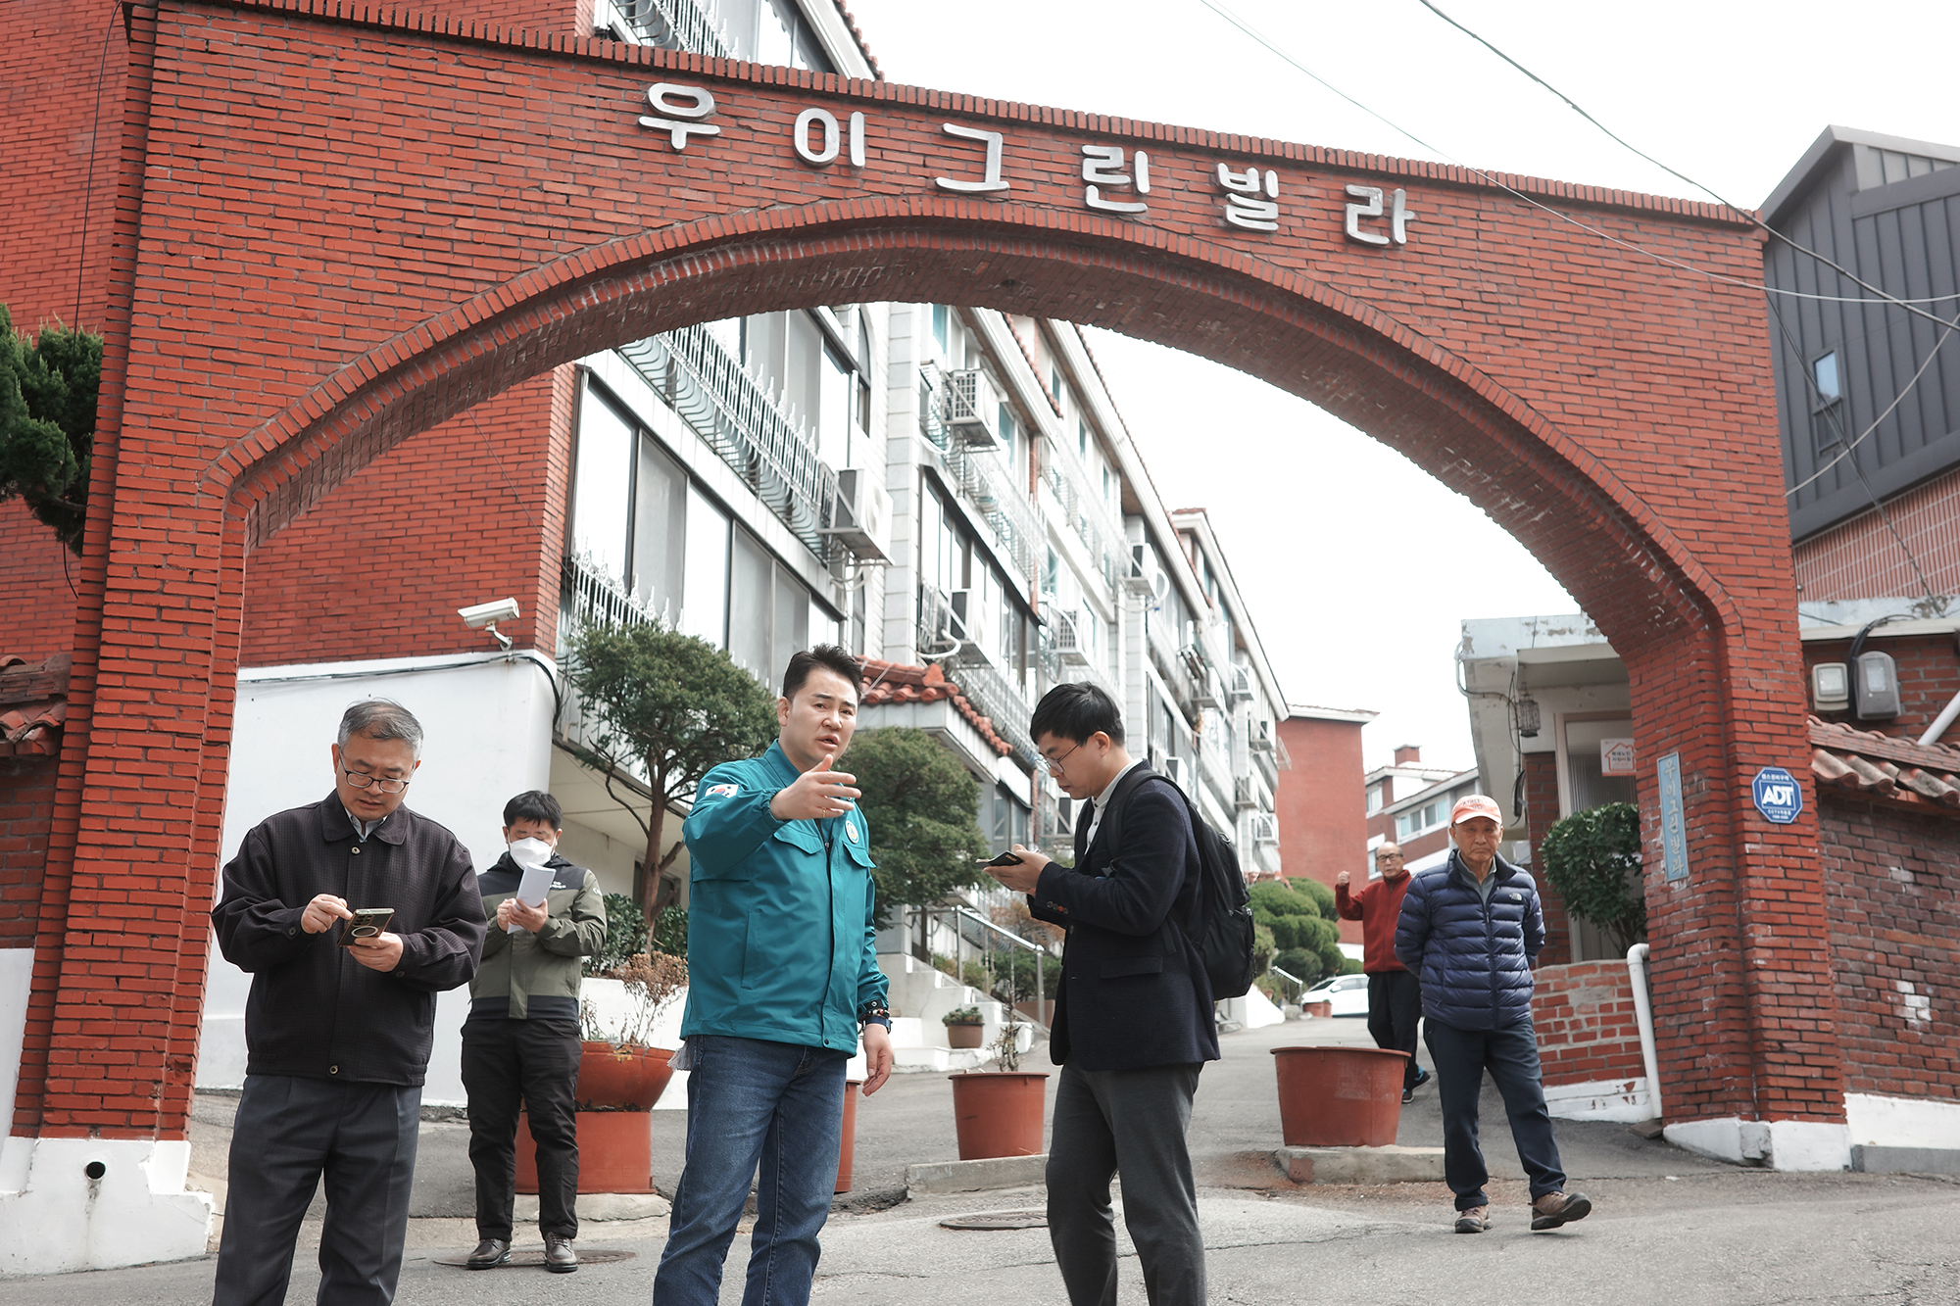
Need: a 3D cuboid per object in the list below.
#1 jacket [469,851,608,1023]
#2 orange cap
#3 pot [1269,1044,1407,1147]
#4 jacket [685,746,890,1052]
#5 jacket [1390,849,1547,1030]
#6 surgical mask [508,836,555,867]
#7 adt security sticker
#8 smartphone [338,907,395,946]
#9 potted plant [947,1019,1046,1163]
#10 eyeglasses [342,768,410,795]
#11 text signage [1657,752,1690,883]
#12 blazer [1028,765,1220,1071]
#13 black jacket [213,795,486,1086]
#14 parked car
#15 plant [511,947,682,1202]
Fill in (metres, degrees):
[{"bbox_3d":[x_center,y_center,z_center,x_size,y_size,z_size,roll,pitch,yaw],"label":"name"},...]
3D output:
[{"bbox_3d":[-1.614,1.026,7.850,0.560,0.640,0.360,1,-15,-2],"label":"jacket"},{"bbox_3d":[1.934,0.615,8.470,0.190,0.125,0.260,-1,-15,4],"label":"orange cap"},{"bbox_3d":[1.855,2.298,11.250,0.725,0.489,0.725,0,-14,0],"label":"pot"},{"bbox_3d":[-0.396,0.518,4.470,0.510,0.650,0.380,13,-20,-38],"label":"jacket"},{"bbox_3d":[1.883,1.117,8.420,0.570,0.690,0.360,4,-16,-11],"label":"jacket"},{"bbox_3d":[-1.550,0.695,7.520,0.145,0.120,0.090,3,3,-11],"label":"surgical mask"},{"bbox_3d":[4.126,0.742,11.272,0.296,0.292,0.012,4,-15,-17],"label":"adt security sticker"},{"bbox_3d":[-1.198,0.537,4.252,0.075,0.011,0.160,2,-31,-28],"label":"smartphone"},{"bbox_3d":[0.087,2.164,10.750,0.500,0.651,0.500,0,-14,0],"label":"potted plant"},{"bbox_3d":[-1.283,0.247,4.629,0.140,0.048,0.135,12,15,-20],"label":"eyeglasses"},{"bbox_3d":[3.679,0.876,11.579,0.025,0.660,0.190,4,-15,-17],"label":"text signage"},{"bbox_3d":[0.307,0.555,4.620,0.370,0.642,0.470,4,-15,-15],"label":"blazer"},{"bbox_3d":[-1.282,0.580,4.430,0.560,0.588,0.400,5,-15,-17],"label":"black jacket"},{"bbox_3d":[12.242,10.891,69.000,4.400,1.500,1.780,6,-16,-20],"label":"parked car"},{"bbox_3d":[-1.934,2.104,10.850,0.900,1.190,0.900,0,-15,0],"label":"plant"}]

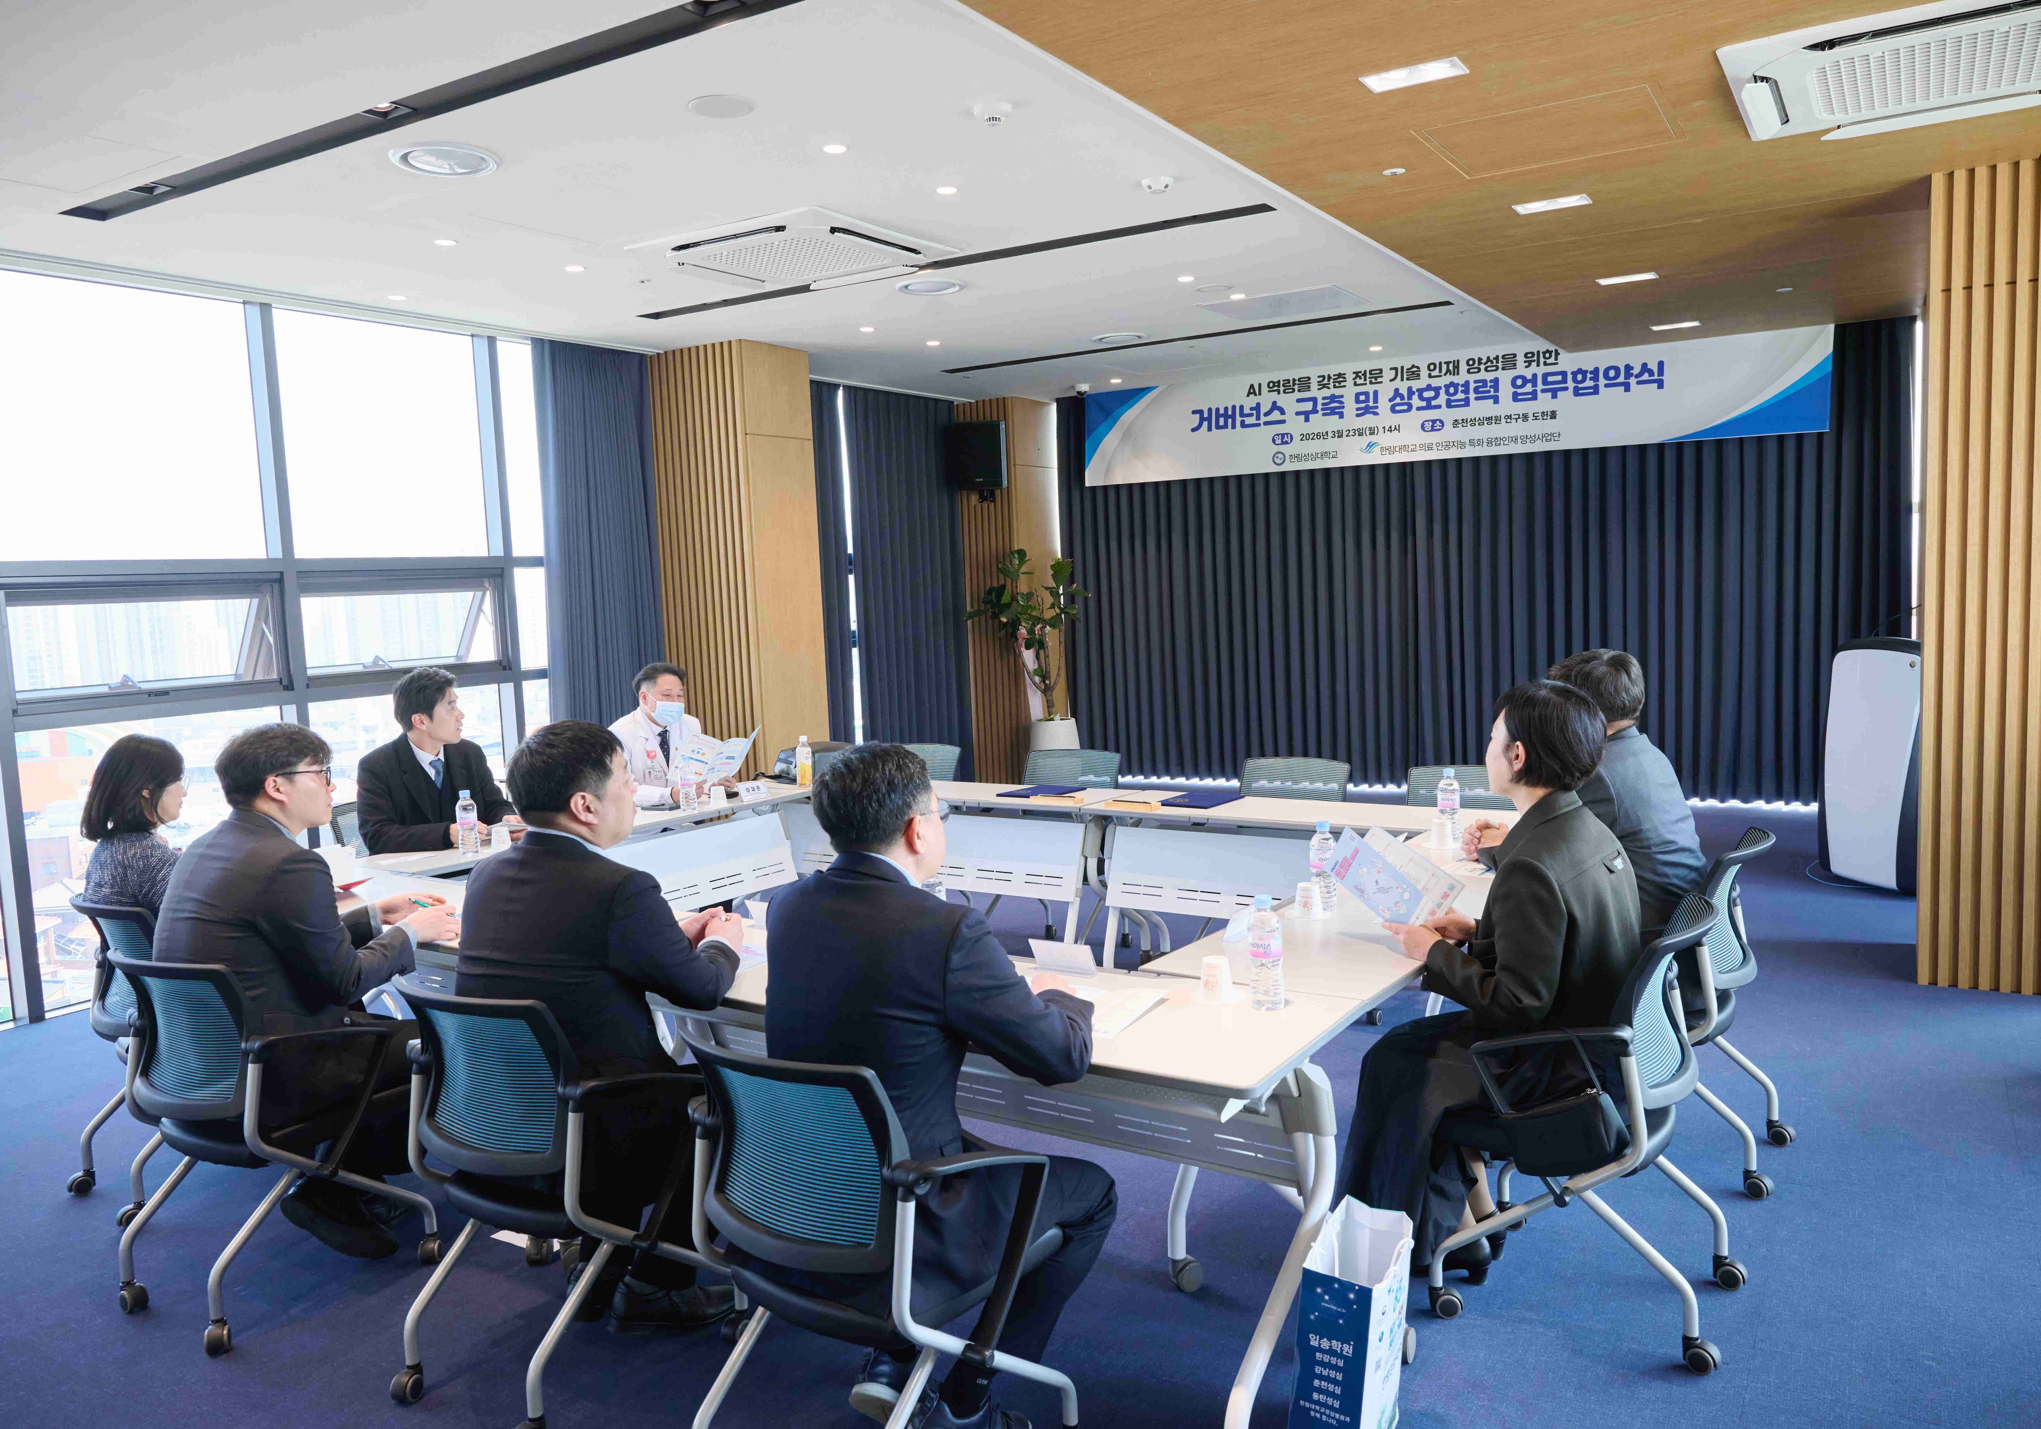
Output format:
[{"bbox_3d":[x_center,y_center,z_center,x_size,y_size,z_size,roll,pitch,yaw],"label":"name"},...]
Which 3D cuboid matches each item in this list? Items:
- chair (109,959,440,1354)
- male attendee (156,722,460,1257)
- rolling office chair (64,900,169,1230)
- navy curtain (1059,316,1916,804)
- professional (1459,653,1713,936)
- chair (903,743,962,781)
[{"bbox_3d":[-1.748,0.909,3.262,0.590,0.840,0.560,1,7,32],"label":"chair"},{"bbox_3d":[-1.587,0.653,3.410,0.530,1.305,0.770,2,7,35],"label":"male attendee"},{"bbox_3d":[-2.275,0.869,3.894,0.590,0.840,0.560,2,7,38],"label":"rolling office chair"},{"bbox_3d":[2.638,-0.907,9.338,5.450,2.800,0.120,1,7,31],"label":"navy curtain"},{"bbox_3d":[1.436,0.491,3.748,0.750,1.310,0.520,1,7,33],"label":"professional"},{"bbox_3d":[-0.503,0.567,6.014,0.580,0.850,0.570,1,7,31],"label":"chair"}]

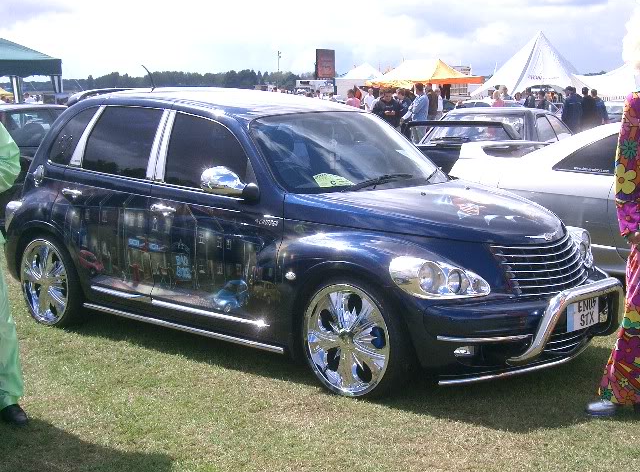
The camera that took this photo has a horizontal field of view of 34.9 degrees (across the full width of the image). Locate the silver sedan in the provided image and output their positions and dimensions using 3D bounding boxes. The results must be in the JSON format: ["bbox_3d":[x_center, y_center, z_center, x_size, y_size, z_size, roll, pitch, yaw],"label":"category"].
[{"bbox_3d":[3.318,-0.224,7.963,4.370,1.330,1.760,7,10,45],"label":"silver sedan"}]

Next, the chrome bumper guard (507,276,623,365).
[{"bbox_3d":[1.267,0.389,5.069,0.240,0.360,1.000,6,10,41],"label":"chrome bumper guard"}]

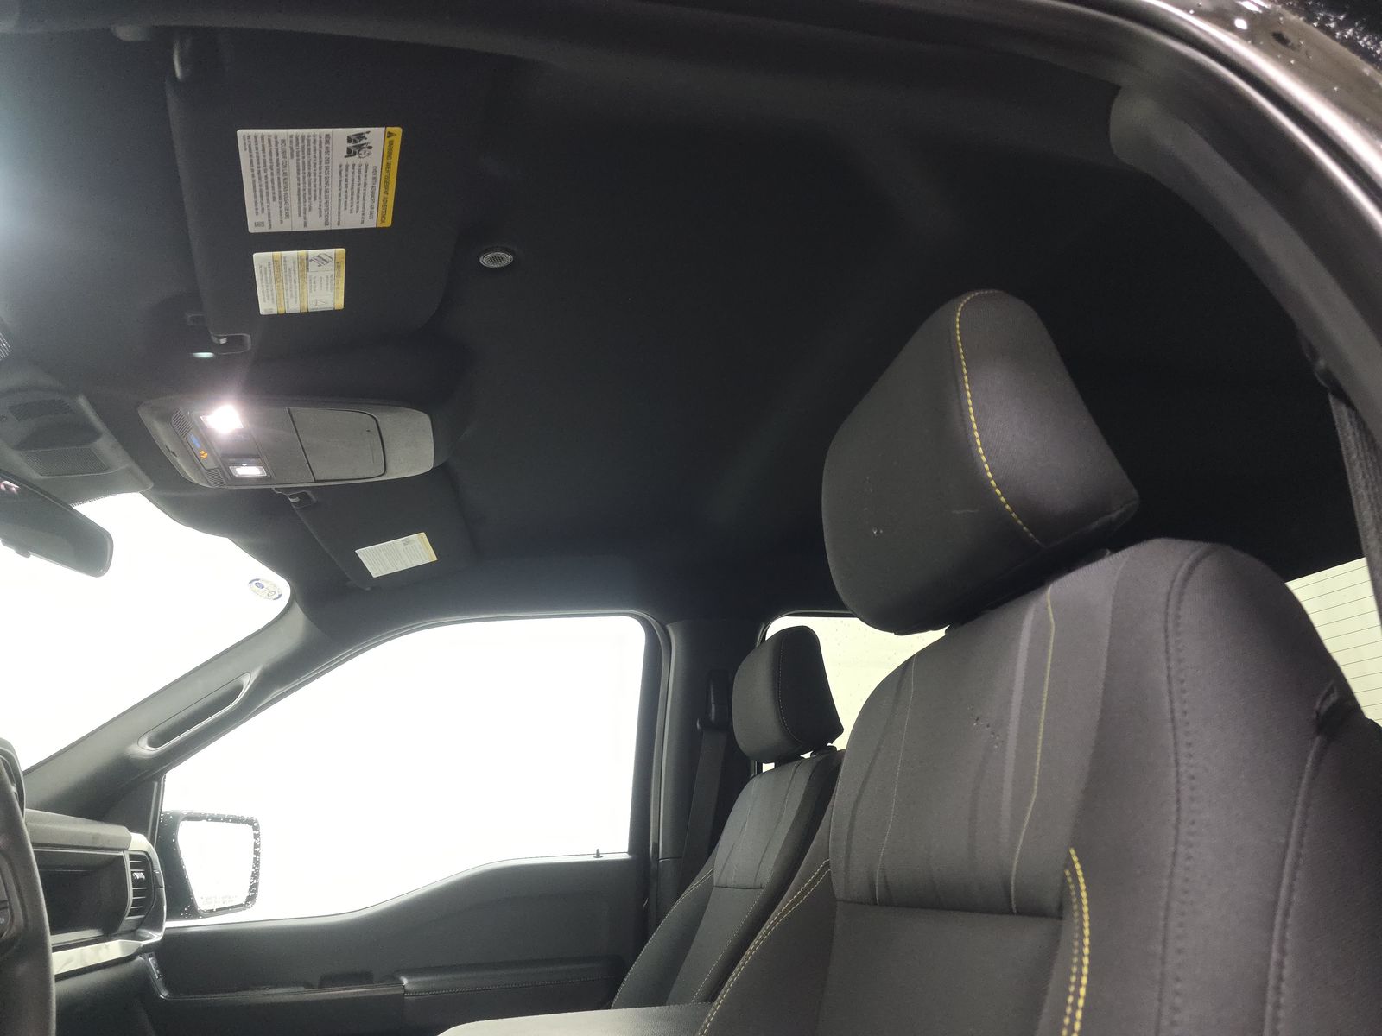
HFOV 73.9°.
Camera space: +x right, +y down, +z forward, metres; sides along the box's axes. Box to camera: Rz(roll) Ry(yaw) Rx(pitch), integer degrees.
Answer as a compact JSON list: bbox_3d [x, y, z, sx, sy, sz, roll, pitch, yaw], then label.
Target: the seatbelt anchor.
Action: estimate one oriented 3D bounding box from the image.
[{"bbox_3d":[0.047,0.368,1.848,0.062,0.118,0.042,3,-8,-14],"label":"seatbelt anchor"}]

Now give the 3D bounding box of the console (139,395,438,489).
[{"bbox_3d":[-0.461,-0.104,1.109,0.295,0.042,0.225,-3,-19,-16],"label":"console"}]

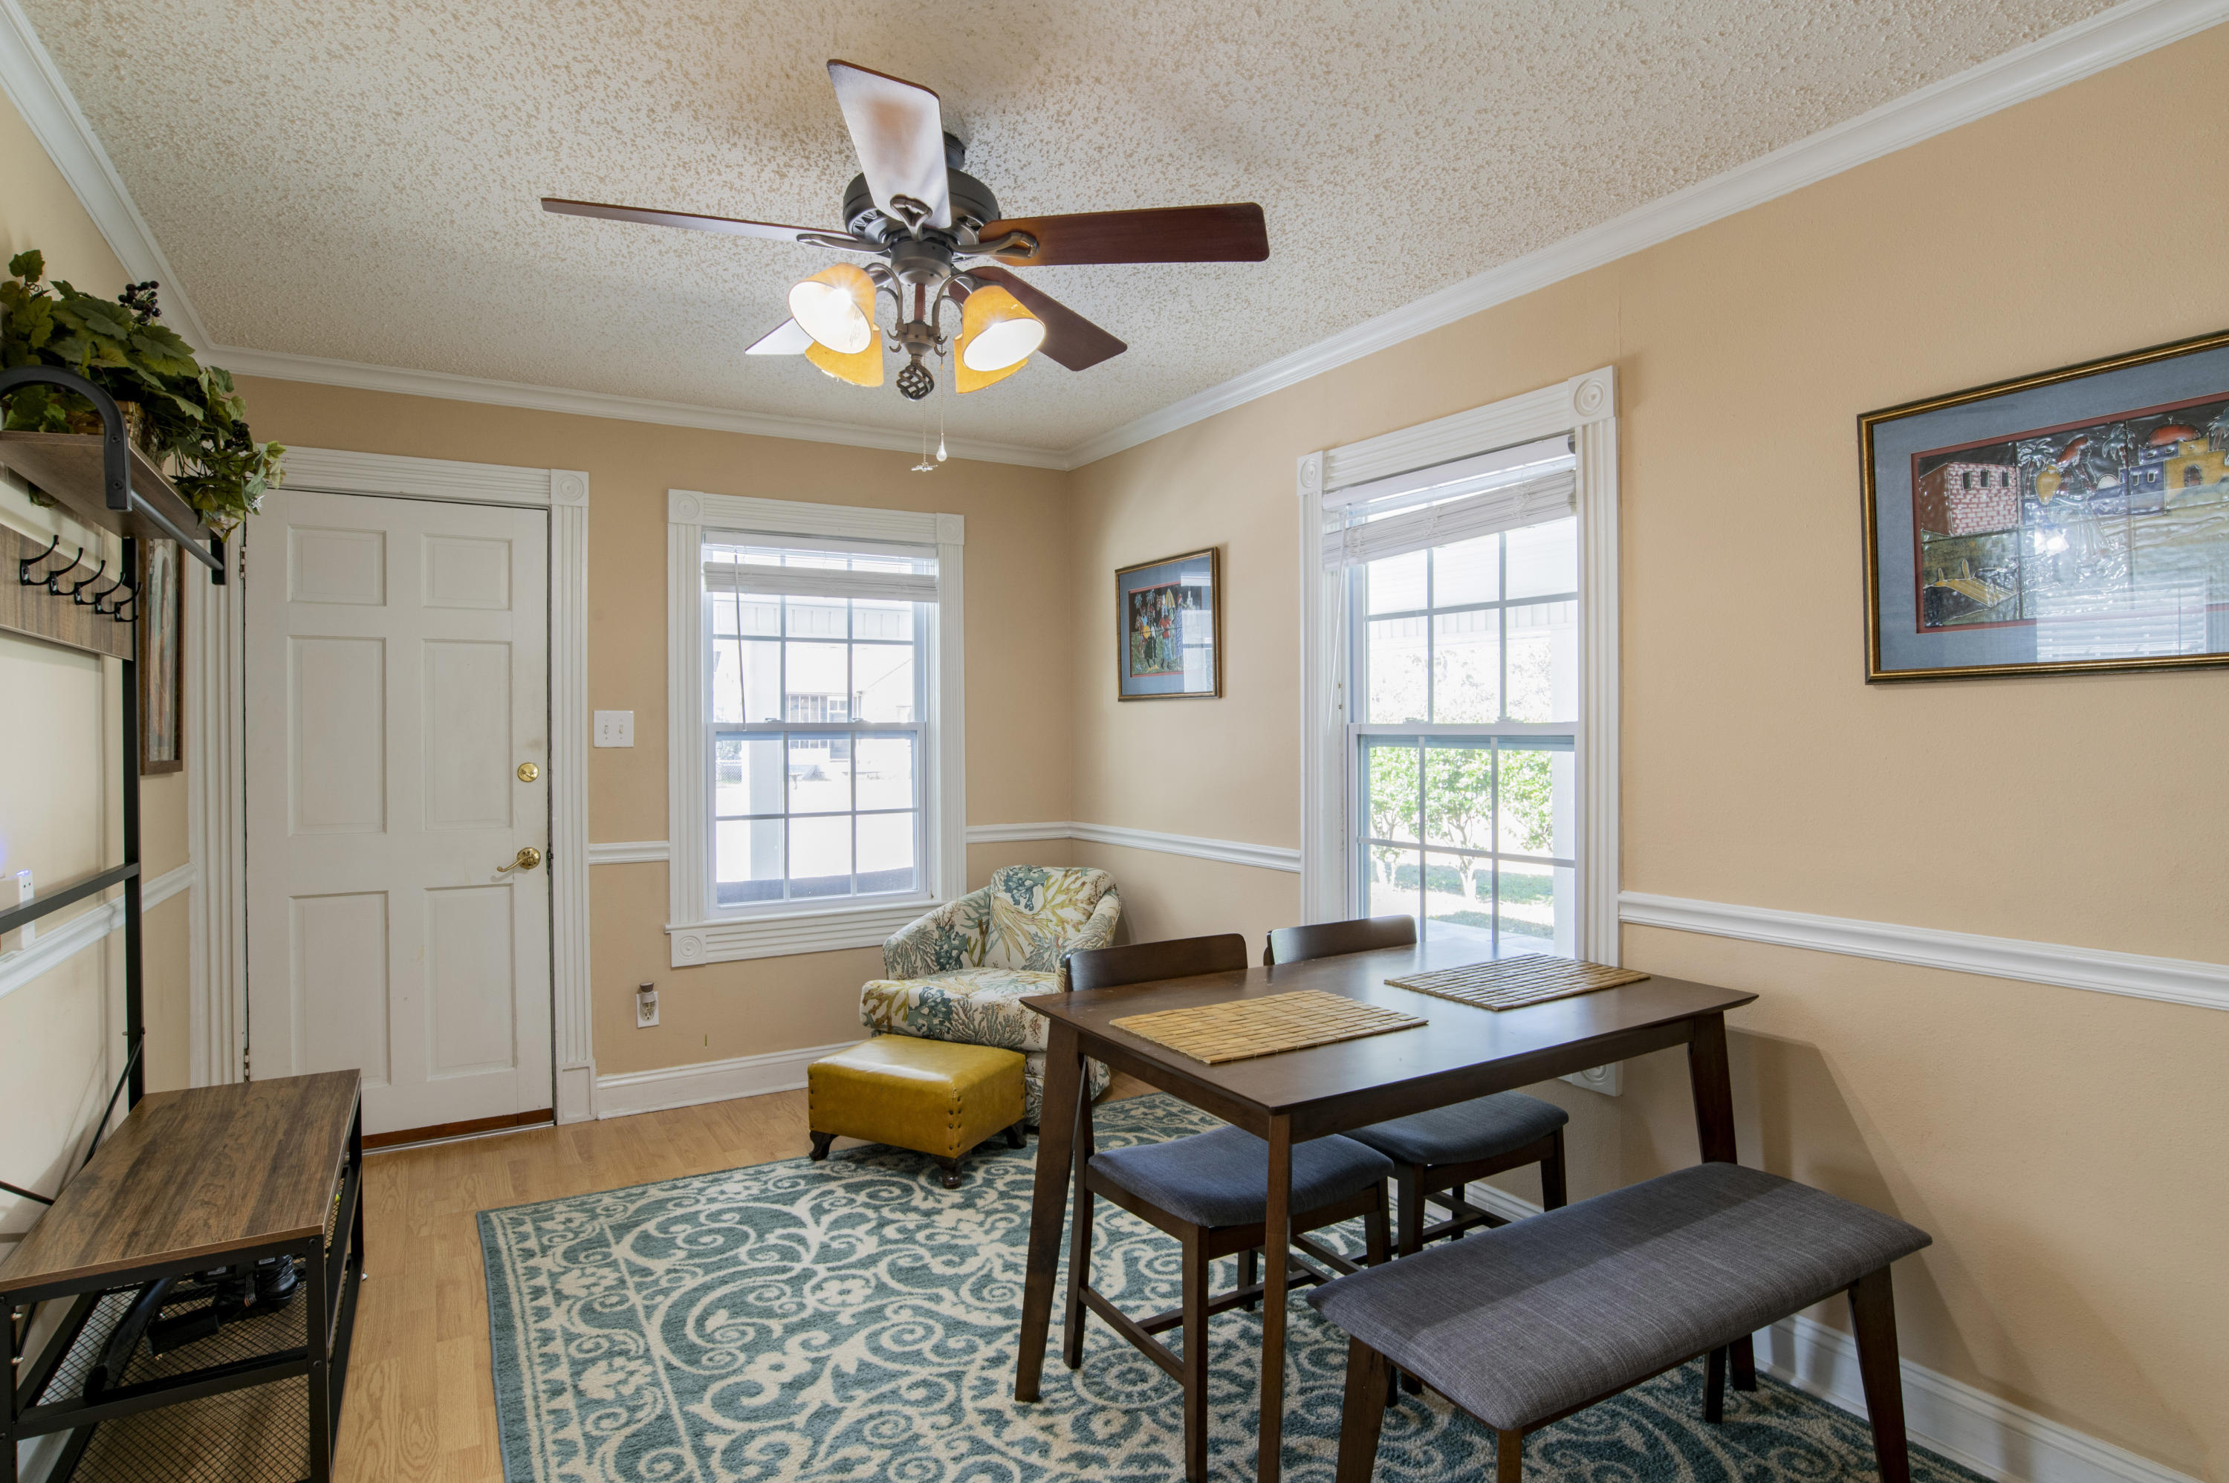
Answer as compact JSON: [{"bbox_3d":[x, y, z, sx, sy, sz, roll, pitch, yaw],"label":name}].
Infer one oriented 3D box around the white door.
[{"bbox_3d":[-2.220,0.228,3.503,0.807,1.985,0.045,0,0,-29],"label":"white door"}]

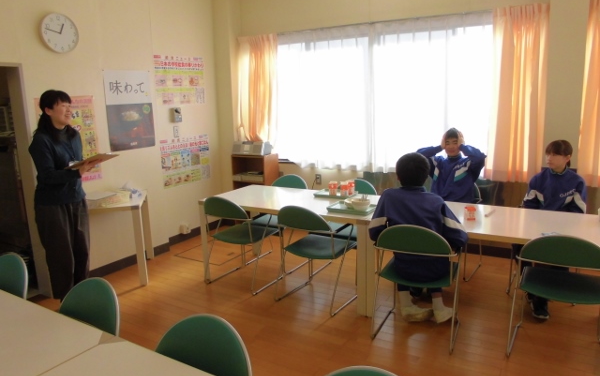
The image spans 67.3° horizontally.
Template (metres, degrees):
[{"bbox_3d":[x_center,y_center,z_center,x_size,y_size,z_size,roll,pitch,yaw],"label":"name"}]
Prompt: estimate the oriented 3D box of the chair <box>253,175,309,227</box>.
[{"bbox_3d":[-0.211,0.315,4.305,0.500,0.790,0.550,5,13,31],"label":"chair"}]

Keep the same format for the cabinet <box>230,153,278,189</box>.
[{"bbox_3d":[-0.507,0.073,5.312,0.475,0.905,0.270,5,13,31],"label":"cabinet"}]

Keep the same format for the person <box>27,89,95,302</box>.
[{"bbox_3d":[-1.766,0.102,3.380,0.460,1.640,0.470,-1,11,3],"label":"person"}]

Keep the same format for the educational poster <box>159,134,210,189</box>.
[{"bbox_3d":[-1.219,-0.292,4.894,0.012,0.505,0.700,5,13,31],"label":"educational poster"}]

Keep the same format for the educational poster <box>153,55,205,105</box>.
[{"bbox_3d":[-1.241,-1.122,4.738,0.012,0.505,0.700,5,13,31],"label":"educational poster"}]

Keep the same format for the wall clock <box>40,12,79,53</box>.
[{"bbox_3d":[-1.900,-1.224,3.571,0.050,0.298,0.298,5,13,31],"label":"wall clock"}]

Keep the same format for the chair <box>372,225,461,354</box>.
[{"bbox_3d":[0.778,0.557,2.891,0.500,0.790,0.550,4,12,26],"label":"chair"}]

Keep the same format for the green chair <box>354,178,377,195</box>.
[{"bbox_3d":[0.397,0.367,3.943,0.500,0.790,0.550,5,13,31],"label":"green chair"}]

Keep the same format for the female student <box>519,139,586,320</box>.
[{"bbox_3d":[1.847,0.255,3.305,0.460,1.170,0.800,5,13,31],"label":"female student"}]

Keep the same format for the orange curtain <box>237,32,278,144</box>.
[{"bbox_3d":[-0.449,-1.071,5.187,0.550,1.305,0.110,5,13,31],"label":"orange curtain"}]

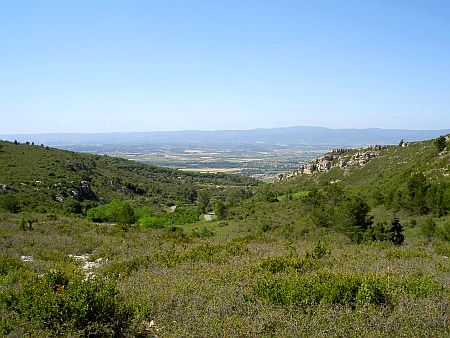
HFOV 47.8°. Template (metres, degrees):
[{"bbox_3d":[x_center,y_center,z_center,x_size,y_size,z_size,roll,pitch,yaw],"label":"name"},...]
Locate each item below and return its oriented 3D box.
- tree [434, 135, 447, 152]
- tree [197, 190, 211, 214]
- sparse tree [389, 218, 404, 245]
[{"bbox_3d":[55.224,-6.535,130.000,3.080,4.310,2.980,0,4,0],"label":"tree"},{"bbox_3d":[-5.298,8.254,125.000,3.450,5.850,3.350,0,4,0],"label":"tree"},{"bbox_3d":[16.928,6.185,50.000,1.530,2.680,1.480,0,4,0],"label":"sparse tree"}]

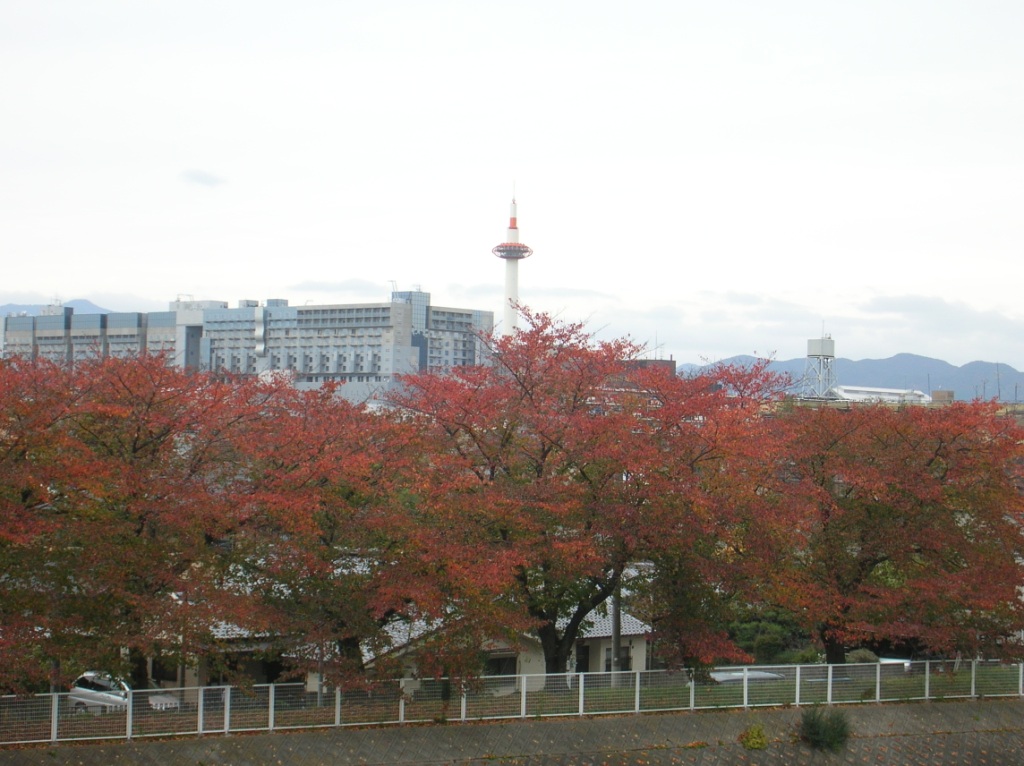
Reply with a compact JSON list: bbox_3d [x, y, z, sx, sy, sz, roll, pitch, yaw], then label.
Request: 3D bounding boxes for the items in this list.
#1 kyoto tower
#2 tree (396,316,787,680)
[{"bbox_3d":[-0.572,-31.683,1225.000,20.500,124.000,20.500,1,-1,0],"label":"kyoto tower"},{"bbox_3d":[2.350,3.610,79.000,12.100,11.600,11.000,1,-1,0],"label":"tree"}]

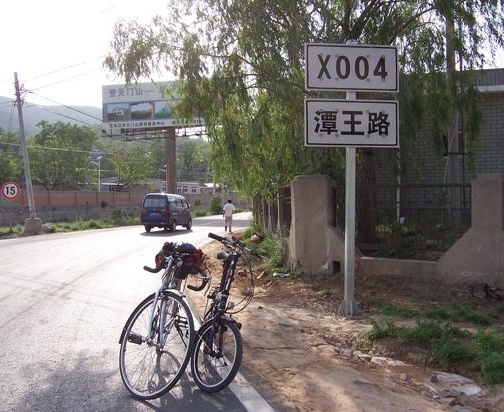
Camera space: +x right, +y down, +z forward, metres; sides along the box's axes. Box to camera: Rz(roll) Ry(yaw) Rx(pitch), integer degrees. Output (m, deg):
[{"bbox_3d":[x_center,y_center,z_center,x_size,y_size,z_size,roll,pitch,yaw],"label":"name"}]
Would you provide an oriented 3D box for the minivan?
[{"bbox_3d":[-4.400,0.360,27.400,1.520,1.870,3.700,0,1,11],"label":"minivan"}]

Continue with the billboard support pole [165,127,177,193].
[{"bbox_3d":[-10.600,-4.800,69.000,1.270,11.400,1.270,0,1,0],"label":"billboard support pole"}]

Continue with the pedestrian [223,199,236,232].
[{"bbox_3d":[-1.170,0.540,27.200,0.570,1.710,0.420,0,1,6],"label":"pedestrian"}]

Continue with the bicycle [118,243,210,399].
[{"bbox_3d":[-0.630,0.730,3.840,0.520,0.950,1.650,5,1,-5],"label":"bicycle"}]

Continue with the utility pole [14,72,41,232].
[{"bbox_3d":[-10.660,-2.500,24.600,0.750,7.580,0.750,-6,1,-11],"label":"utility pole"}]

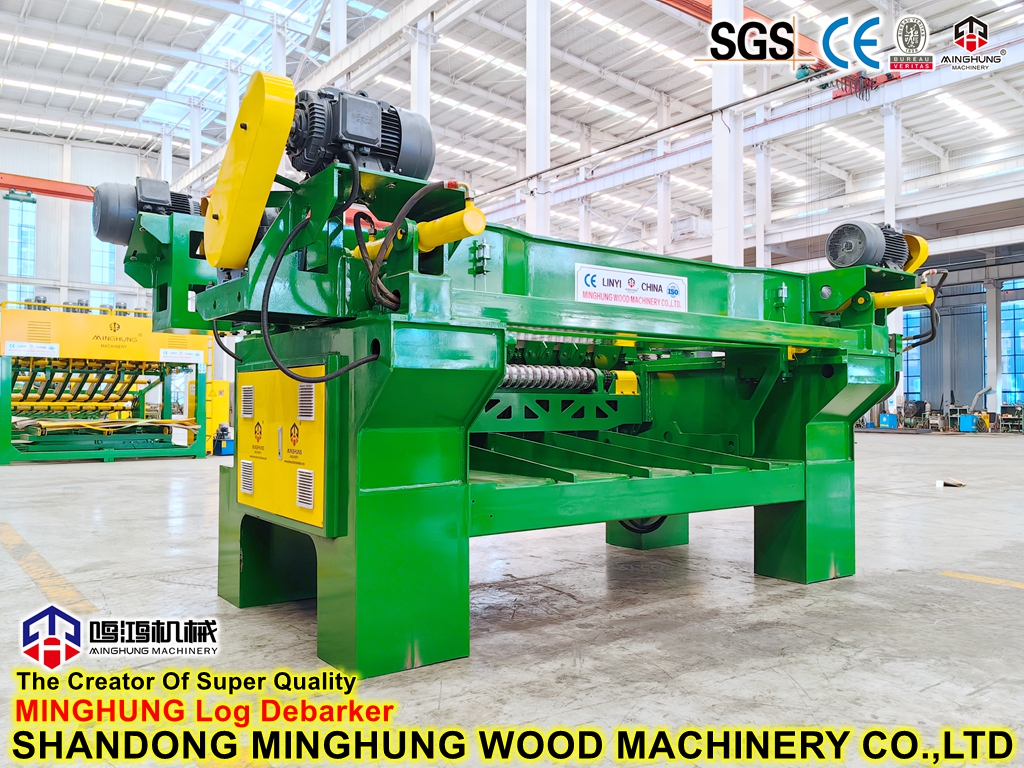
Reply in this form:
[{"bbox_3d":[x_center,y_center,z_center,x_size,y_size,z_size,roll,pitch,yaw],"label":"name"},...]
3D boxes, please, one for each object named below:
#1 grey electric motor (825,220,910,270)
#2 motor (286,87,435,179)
[{"bbox_3d":[2.071,-0.780,4.681,0.480,0.302,0.336,1,-2,-36],"label":"grey electric motor"},{"bbox_3d":[-0.529,-0.834,2.719,0.475,0.302,0.336,1,-2,-36],"label":"motor"}]

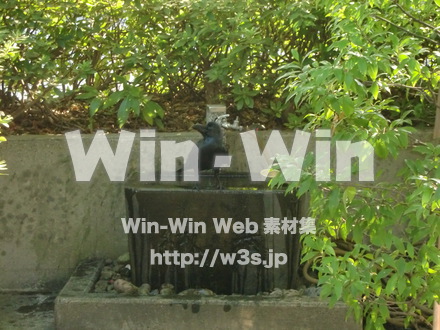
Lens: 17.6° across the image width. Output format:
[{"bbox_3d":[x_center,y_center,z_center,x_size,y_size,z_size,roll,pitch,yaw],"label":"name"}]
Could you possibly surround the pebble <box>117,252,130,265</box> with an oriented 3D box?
[{"bbox_3d":[-0.563,0.545,8.300,0.085,0.062,0.072,0,4,0],"label":"pebble"}]

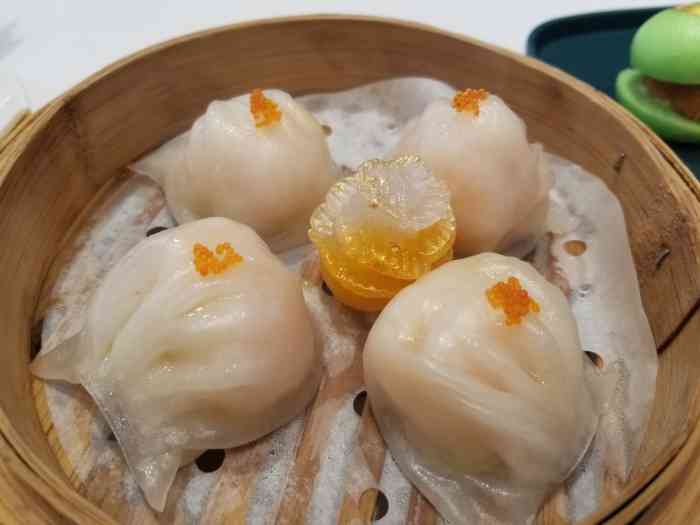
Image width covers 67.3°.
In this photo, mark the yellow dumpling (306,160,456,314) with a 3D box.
[{"bbox_3d":[0.008,-0.008,0.138,0.036,0.021,0.037,2,52,-3],"label":"yellow dumpling"}]

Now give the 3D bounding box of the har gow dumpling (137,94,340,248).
[{"bbox_3d":[-0.030,-0.031,0.146,0.051,0.033,0.053,-27,59,-23],"label":"har gow dumpling"}]

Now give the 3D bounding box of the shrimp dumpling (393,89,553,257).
[{"bbox_3d":[0.038,-0.030,0.150,0.048,0.033,0.045,18,53,10],"label":"shrimp dumpling"}]

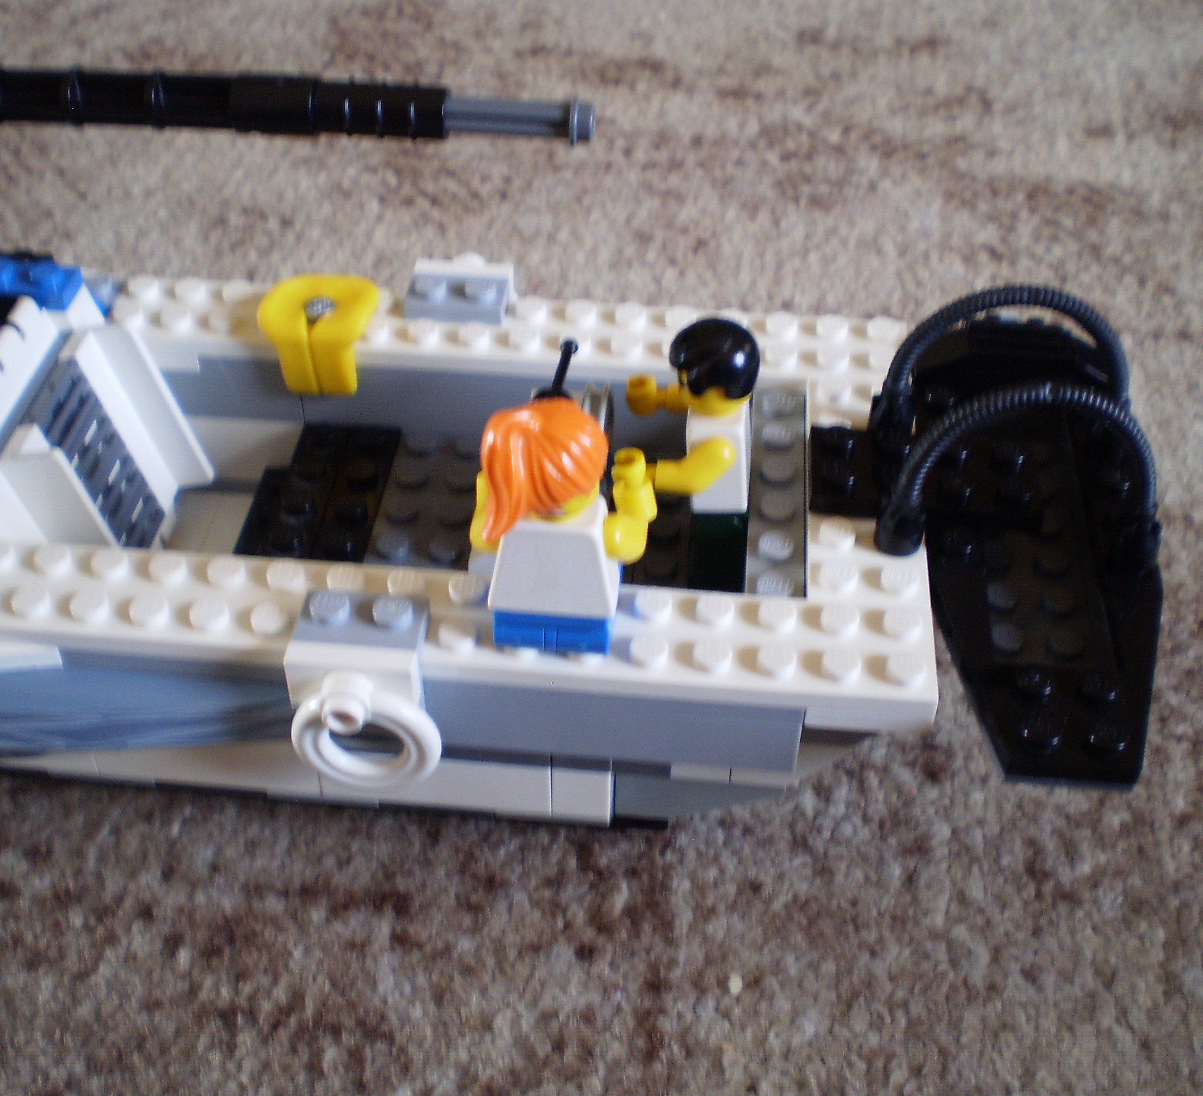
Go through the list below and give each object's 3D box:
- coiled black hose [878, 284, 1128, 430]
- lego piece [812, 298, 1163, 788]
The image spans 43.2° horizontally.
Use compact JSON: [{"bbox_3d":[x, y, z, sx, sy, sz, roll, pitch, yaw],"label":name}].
[{"bbox_3d":[0.058,-0.025,0.212,0.038,0.028,0.007,4,44,3],"label":"coiled black hose"},{"bbox_3d":[0.053,-0.004,0.215,0.048,0.017,0.095,4,44,3],"label":"lego piece"}]

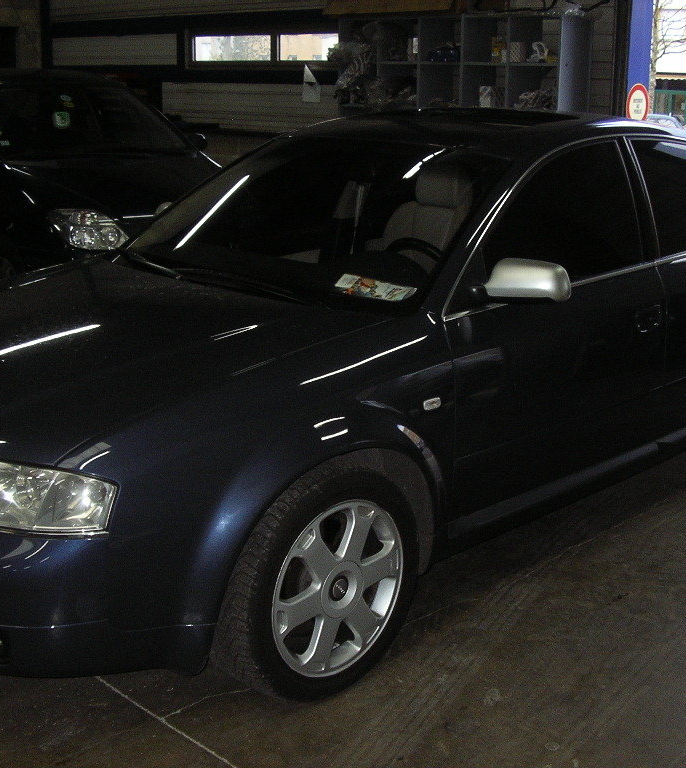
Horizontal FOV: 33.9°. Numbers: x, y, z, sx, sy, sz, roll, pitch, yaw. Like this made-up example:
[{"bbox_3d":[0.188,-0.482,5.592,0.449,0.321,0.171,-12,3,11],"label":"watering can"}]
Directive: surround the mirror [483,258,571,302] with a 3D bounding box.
[{"bbox_3d":[0.516,-0.288,3.087,0.140,0.120,0.205,-14,21,-43],"label":"mirror"}]

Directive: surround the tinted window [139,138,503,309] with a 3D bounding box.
[{"bbox_3d":[-0.106,-0.571,3.722,1.360,0.160,0.730,15,55,43],"label":"tinted window"}]

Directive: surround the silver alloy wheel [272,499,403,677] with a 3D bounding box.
[{"bbox_3d":[-0.057,0.502,2.892,0.460,0.460,0.180,-14,21,-43],"label":"silver alloy wheel"}]

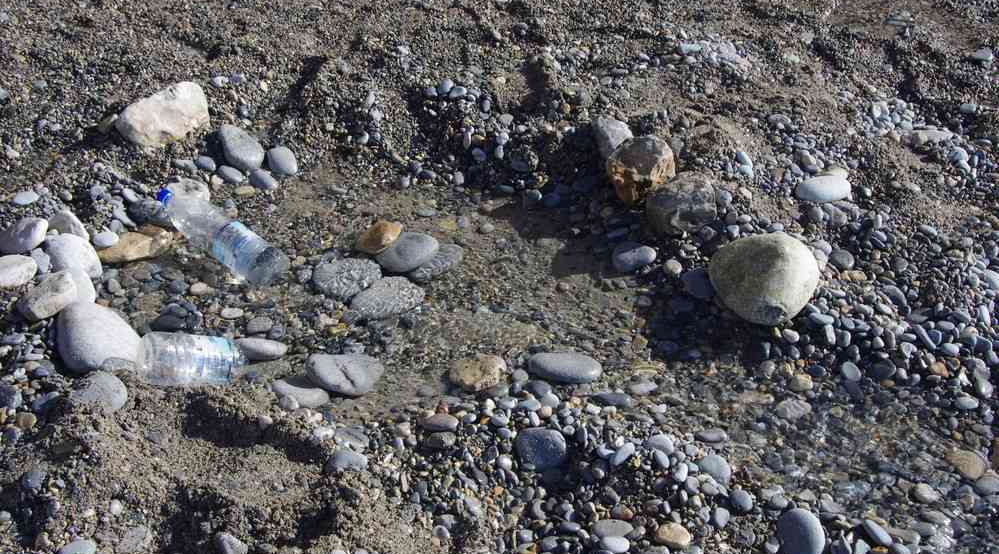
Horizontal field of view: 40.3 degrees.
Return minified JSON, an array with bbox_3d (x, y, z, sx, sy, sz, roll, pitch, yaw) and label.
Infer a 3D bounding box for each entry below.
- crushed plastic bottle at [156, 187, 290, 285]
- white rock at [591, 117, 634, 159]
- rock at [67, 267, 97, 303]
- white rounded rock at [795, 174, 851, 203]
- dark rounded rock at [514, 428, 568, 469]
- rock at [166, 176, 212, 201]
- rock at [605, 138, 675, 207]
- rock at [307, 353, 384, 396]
[{"bbox_3d":[-0.544,-0.092,2.600,0.312,0.086,0.086,29,44,26],"label":"crushed plastic bottle"},{"bbox_3d":[0.232,-0.271,2.724,0.090,0.090,0.100,-10,41,-11],"label":"white rock"},{"bbox_3d":[-0.738,0.015,2.382,0.078,0.060,0.080,0,40,0],"label":"rock"},{"bbox_3d":[0.618,-0.169,2.602,0.107,0.045,0.070,-3,40,-4],"label":"white rounded rock"},{"bbox_3d":[0.063,0.266,2.097,0.080,0.052,0.076,0,35,0],"label":"dark rounded rock"},{"bbox_3d":[-0.594,-0.163,2.595,0.084,0.054,0.075,0,40,0],"label":"rock"},{"bbox_3d":[0.274,-0.205,2.645,0.135,0.108,0.120,0,40,0],"label":"rock"},{"bbox_3d":[-0.250,0.160,2.209,0.126,0.052,0.083,0,40,0],"label":"rock"}]

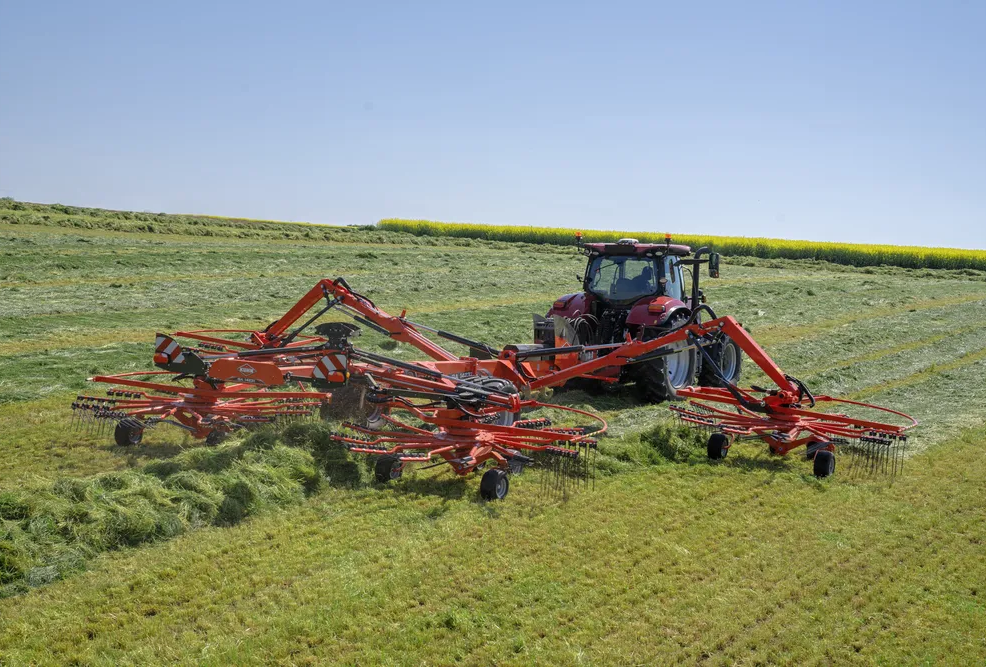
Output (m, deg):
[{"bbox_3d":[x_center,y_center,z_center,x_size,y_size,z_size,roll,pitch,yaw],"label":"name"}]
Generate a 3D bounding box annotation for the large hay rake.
[{"bbox_3d":[-0.346,0.561,25.208,13.400,2.400,11.900,6,5,27],"label":"large hay rake"}]

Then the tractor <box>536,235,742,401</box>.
[{"bbox_3d":[3.481,-0.322,33.621,2.650,3.200,5.200,4,4,31],"label":"tractor"}]

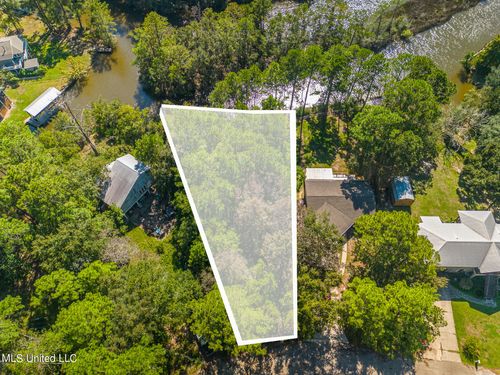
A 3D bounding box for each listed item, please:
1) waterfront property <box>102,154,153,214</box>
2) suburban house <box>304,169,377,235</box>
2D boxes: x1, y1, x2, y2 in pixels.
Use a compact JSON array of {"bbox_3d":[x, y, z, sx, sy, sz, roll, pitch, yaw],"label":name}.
[{"bbox_3d":[-23.460,-0.398,66.679,5.600,8.100,8.850,31,64,17],"label":"waterfront property"},{"bbox_3d":[17.415,2.585,66.578,13.380,5.200,14.560,0,59,0],"label":"suburban house"}]

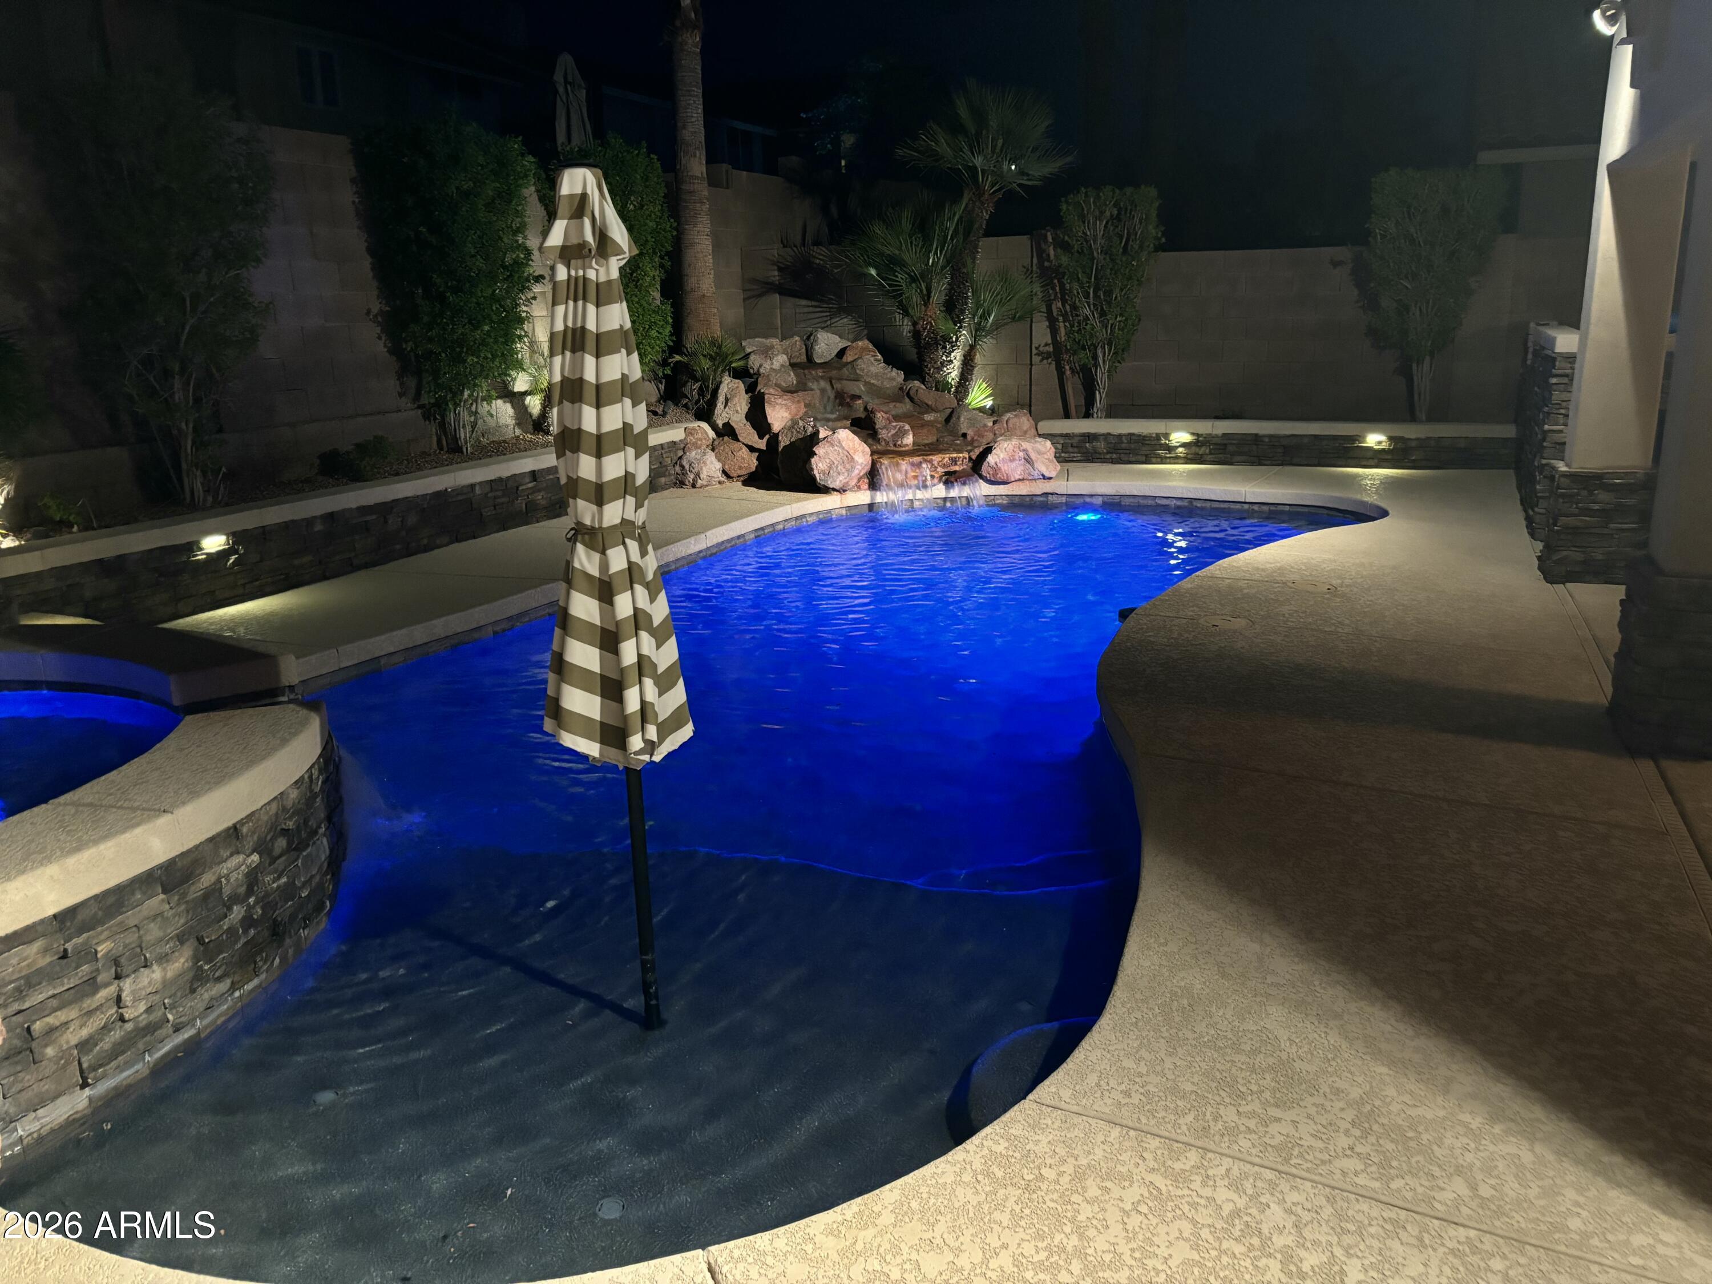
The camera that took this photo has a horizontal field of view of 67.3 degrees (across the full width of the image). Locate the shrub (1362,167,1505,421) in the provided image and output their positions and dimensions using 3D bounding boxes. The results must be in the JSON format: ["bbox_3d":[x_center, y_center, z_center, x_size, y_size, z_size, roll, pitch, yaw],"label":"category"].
[{"bbox_3d":[4.838,-2.888,10.808,1.080,2.050,0.900,4,15,23],"label":"shrub"}]

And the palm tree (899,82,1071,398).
[{"bbox_3d":[1.225,-3.706,12.211,1.626,2.990,1.500,4,15,20],"label":"palm tree"}]

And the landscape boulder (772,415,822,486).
[{"bbox_3d":[-0.405,-1.551,10.533,0.554,0.572,0.550,-2,14,-2],"label":"landscape boulder"}]

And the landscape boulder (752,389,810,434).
[{"bbox_3d":[-0.648,-1.980,11.032,0.502,0.375,0.450,-2,14,-3],"label":"landscape boulder"}]

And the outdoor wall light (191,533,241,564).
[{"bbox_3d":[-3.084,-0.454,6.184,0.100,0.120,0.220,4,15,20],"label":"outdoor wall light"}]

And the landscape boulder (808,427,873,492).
[{"bbox_3d":[-0.123,-1.455,10.277,0.511,0.505,0.500,-2,14,0],"label":"landscape boulder"}]

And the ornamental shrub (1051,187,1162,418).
[{"bbox_3d":[2.360,-3.149,12.106,1.058,2.156,0.850,4,15,20],"label":"ornamental shrub"}]

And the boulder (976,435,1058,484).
[{"bbox_3d":[1.331,-1.505,10.628,0.700,0.365,0.550,0,14,7],"label":"boulder"}]

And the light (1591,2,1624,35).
[{"bbox_3d":[3.458,-2.869,5.900,0.150,0.170,0.180,-12,18,-38],"label":"light"}]

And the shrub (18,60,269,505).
[{"bbox_3d":[-3.744,-1.828,6.861,0.900,2.200,1.000,4,15,23],"label":"shrub"}]

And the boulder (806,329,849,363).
[{"bbox_3d":[-0.272,-2.800,12.182,0.405,0.306,0.400,-2,14,-1],"label":"boulder"}]

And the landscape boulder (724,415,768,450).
[{"bbox_3d":[-0.944,-1.790,11.000,0.366,0.295,0.340,4,15,20],"label":"landscape boulder"}]

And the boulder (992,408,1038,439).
[{"bbox_3d":[1.362,-1.838,11.006,0.398,0.307,0.400,0,14,7],"label":"boulder"}]

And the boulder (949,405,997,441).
[{"bbox_3d":[1.004,-1.870,11.100,0.404,0.354,0.380,4,15,20],"label":"boulder"}]

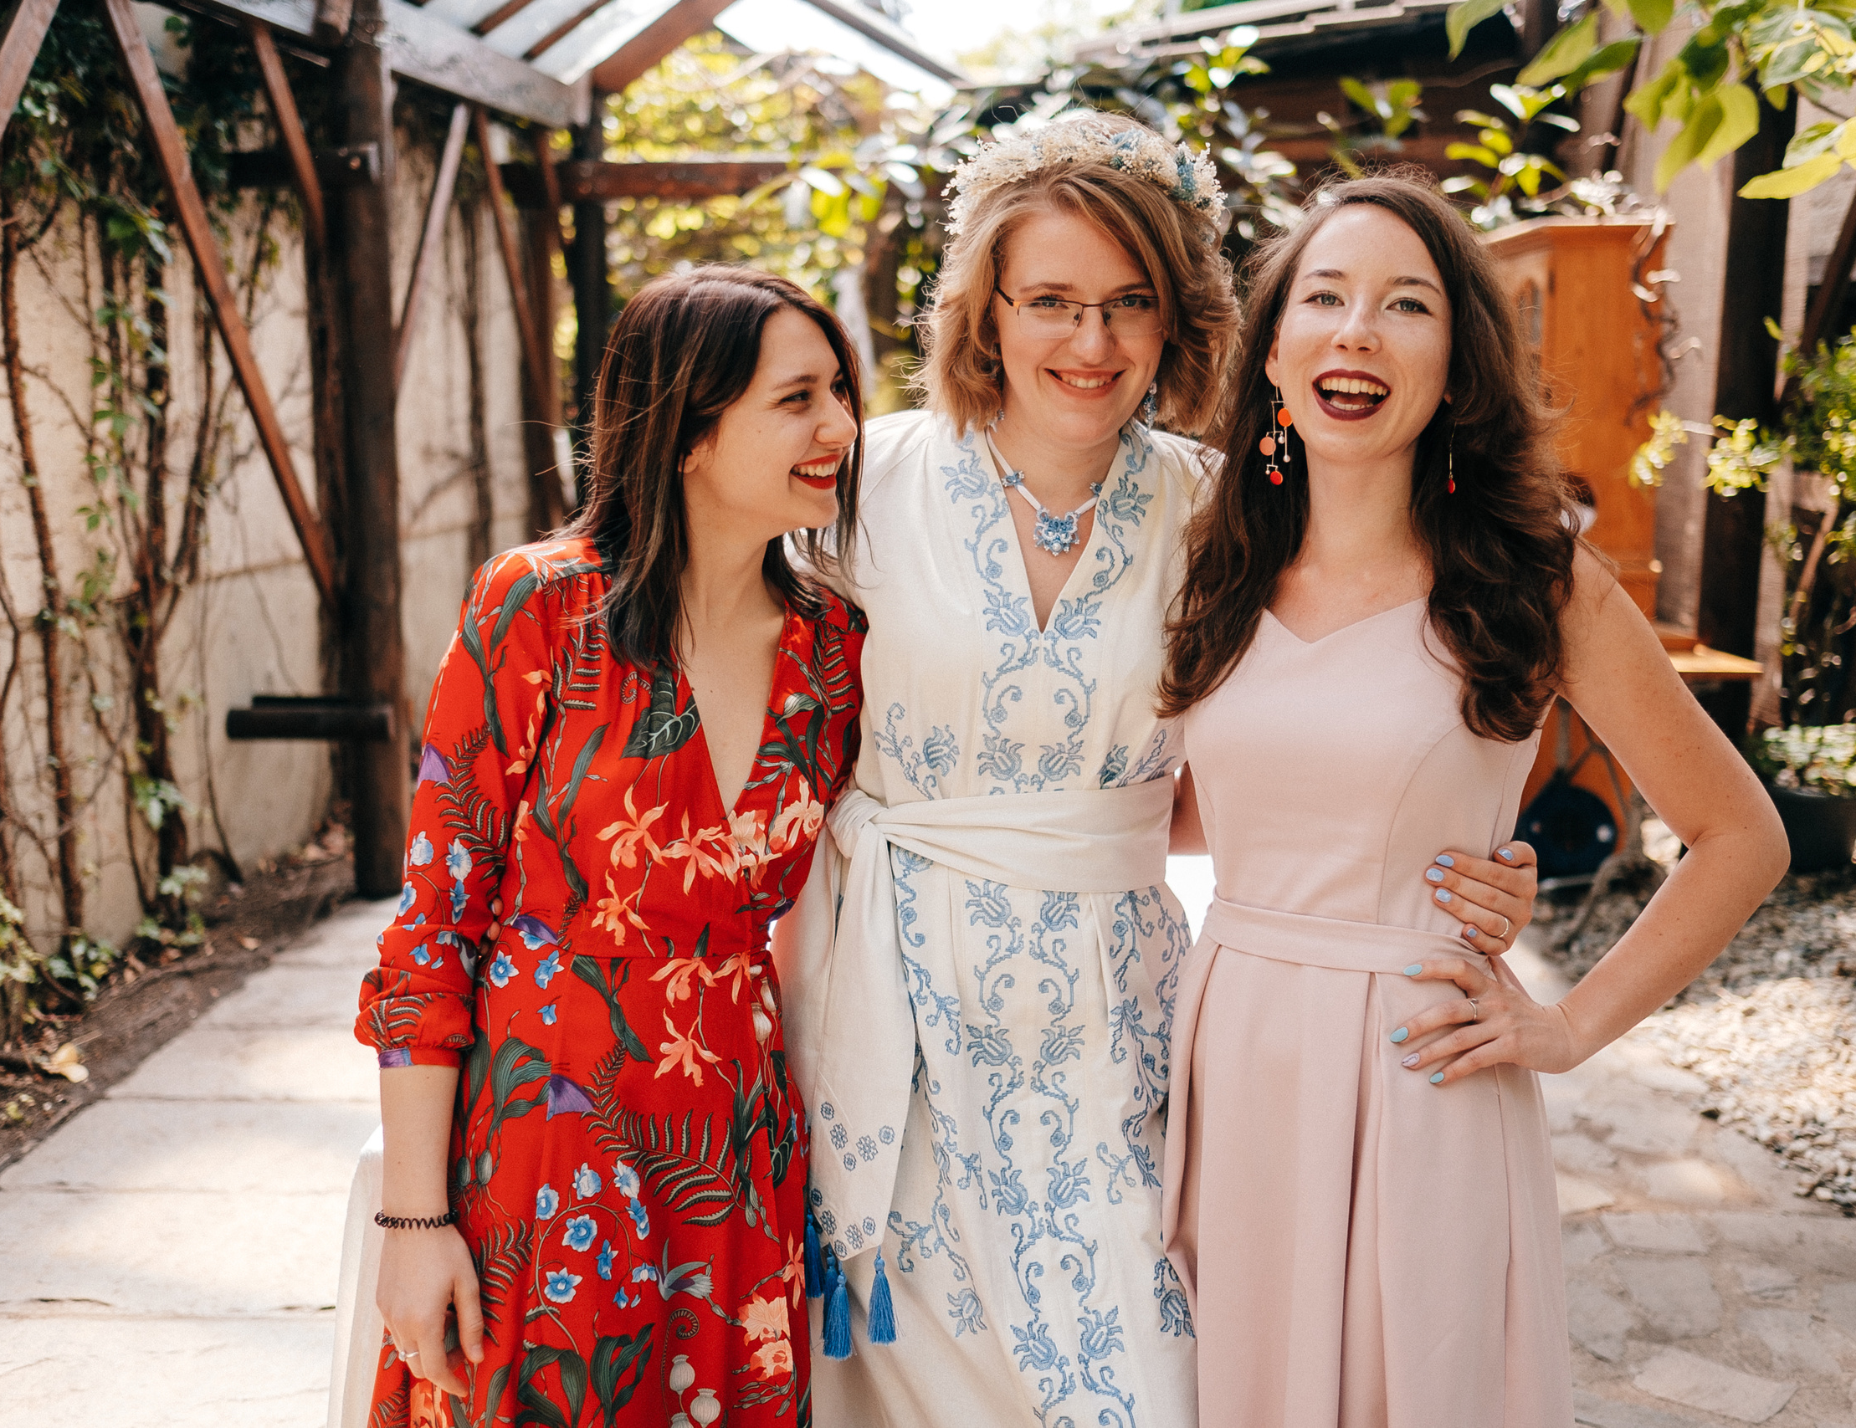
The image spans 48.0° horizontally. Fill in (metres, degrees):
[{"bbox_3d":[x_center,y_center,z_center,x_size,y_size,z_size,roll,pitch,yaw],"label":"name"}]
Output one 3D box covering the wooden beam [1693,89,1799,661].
[{"bbox_3d":[2.735,-0.827,7.028,0.150,2.700,0.150,1,8,0],"label":"wooden beam"}]

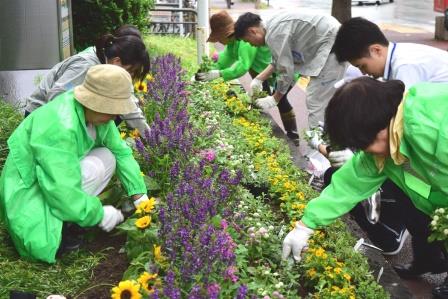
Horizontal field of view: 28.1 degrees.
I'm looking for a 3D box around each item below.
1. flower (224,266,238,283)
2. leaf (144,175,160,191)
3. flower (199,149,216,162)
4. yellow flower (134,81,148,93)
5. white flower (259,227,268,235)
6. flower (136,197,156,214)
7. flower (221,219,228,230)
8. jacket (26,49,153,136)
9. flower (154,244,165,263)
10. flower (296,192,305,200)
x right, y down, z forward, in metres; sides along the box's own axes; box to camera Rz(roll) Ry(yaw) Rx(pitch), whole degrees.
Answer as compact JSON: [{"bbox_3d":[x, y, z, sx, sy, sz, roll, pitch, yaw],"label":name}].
[{"bbox_3d":[0.026,0.432,3.100,0.048,0.052,0.048,0,12,0],"label":"flower"},{"bbox_3d":[-0.340,0.155,4.200,0.085,0.060,0.080,-4,13,-17],"label":"leaf"},{"bbox_3d":[-0.086,0.032,4.750,0.085,0.070,0.075,0,12,0],"label":"flower"},{"bbox_3d":[-0.465,-0.355,5.050,0.077,0.066,0.035,-1,12,-3],"label":"yellow flower"},{"bbox_3d":[0.161,0.330,3.650,0.037,0.032,0.036,0,12,0],"label":"white flower"},{"bbox_3d":[-0.342,0.247,3.950,0.088,0.075,0.060,1,12,6],"label":"flower"},{"bbox_3d":[0.002,0.297,3.550,0.034,0.046,0.034,0,12,0],"label":"flower"},{"bbox_3d":[-0.733,-0.308,4.850,0.620,0.480,0.480,3,12,14],"label":"jacket"},{"bbox_3d":[-0.241,0.389,3.350,0.035,0.062,0.056,-7,14,-29],"label":"flower"},{"bbox_3d":[0.354,0.218,4.150,0.037,0.032,0.035,0,12,0],"label":"flower"}]

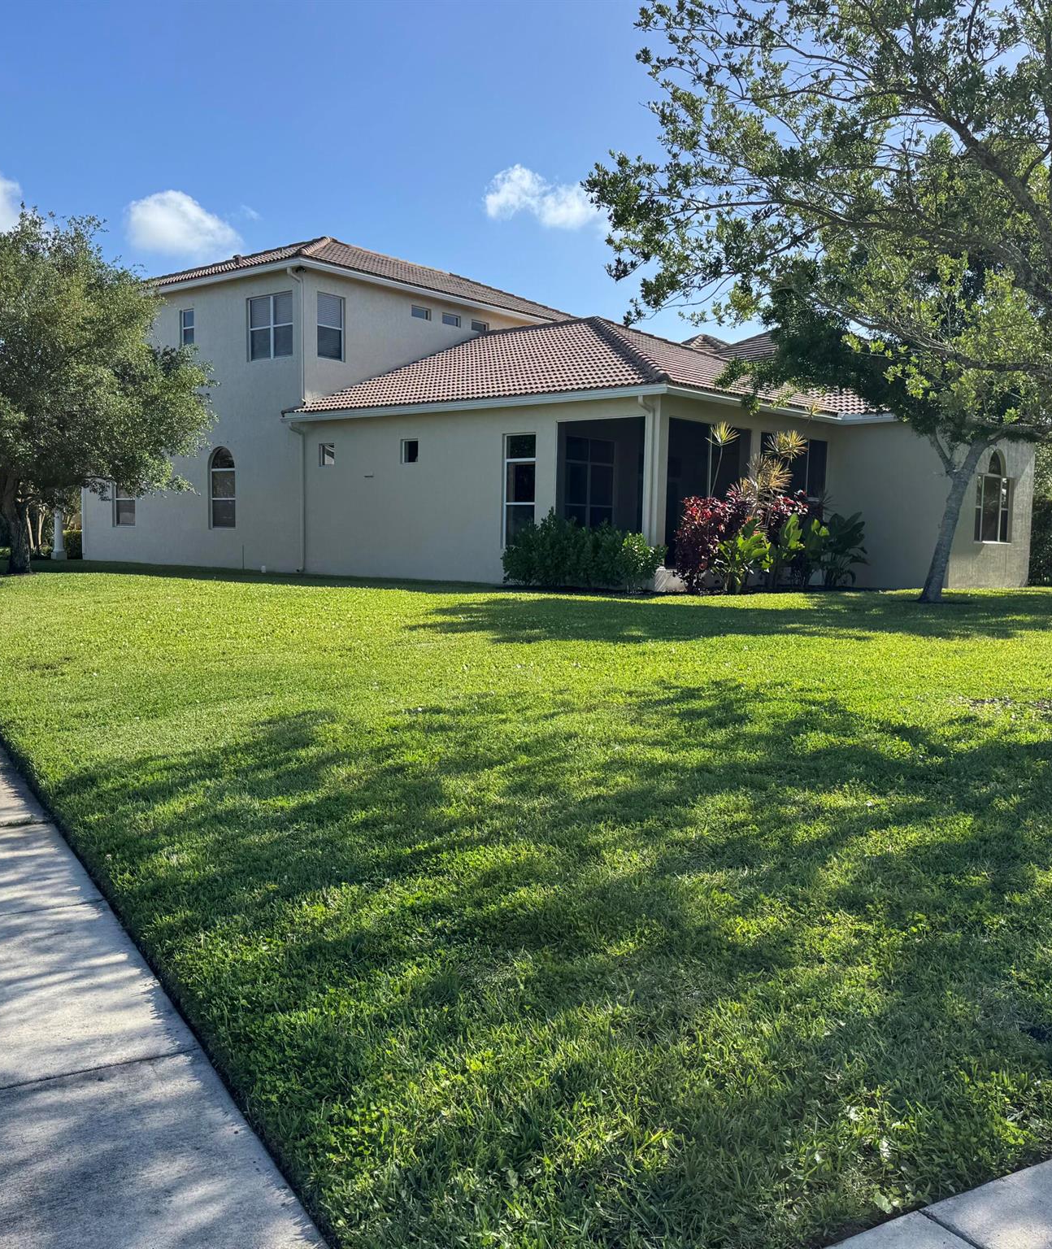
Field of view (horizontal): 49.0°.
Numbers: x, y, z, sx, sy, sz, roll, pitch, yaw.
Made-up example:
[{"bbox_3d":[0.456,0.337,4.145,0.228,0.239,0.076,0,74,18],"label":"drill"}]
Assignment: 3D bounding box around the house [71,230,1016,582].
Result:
[{"bbox_3d":[-0.103,-6.587,31.867,24.054,10.317,14.307,5,6,39],"label":"house"}]

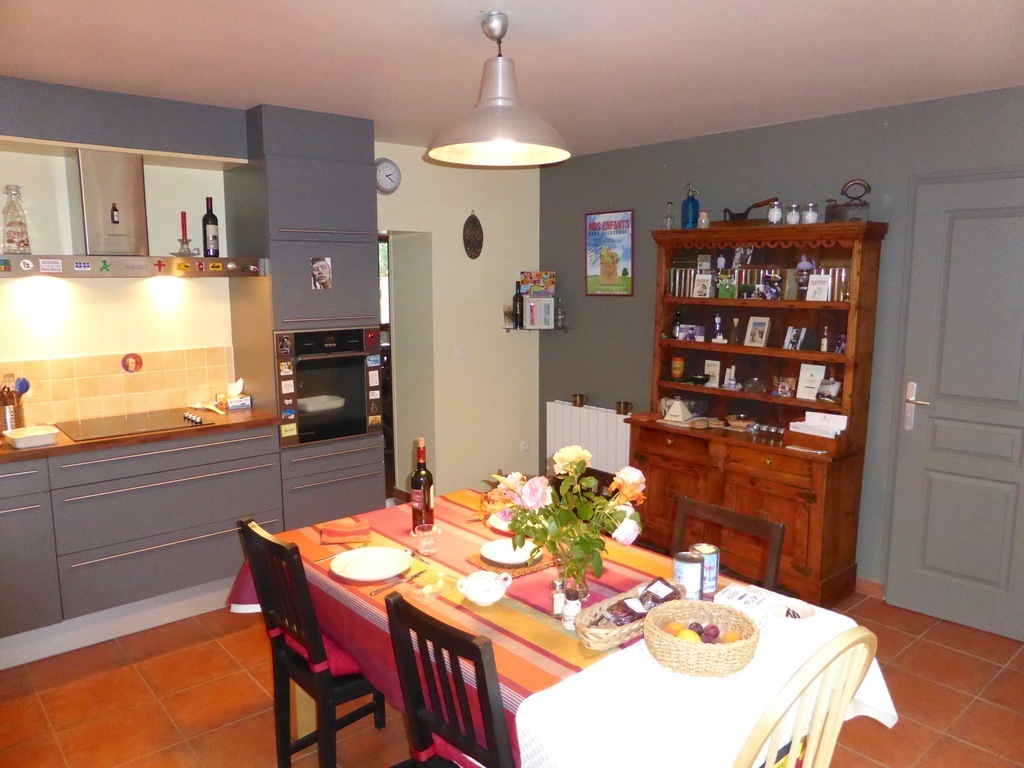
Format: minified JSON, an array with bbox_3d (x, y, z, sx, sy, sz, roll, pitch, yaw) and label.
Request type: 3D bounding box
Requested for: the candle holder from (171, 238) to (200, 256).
[{"bbox_3d":[-1.621,-0.675,3.676,0.135,0.088,0.125,-7,11,-41],"label":"candle holder"}]

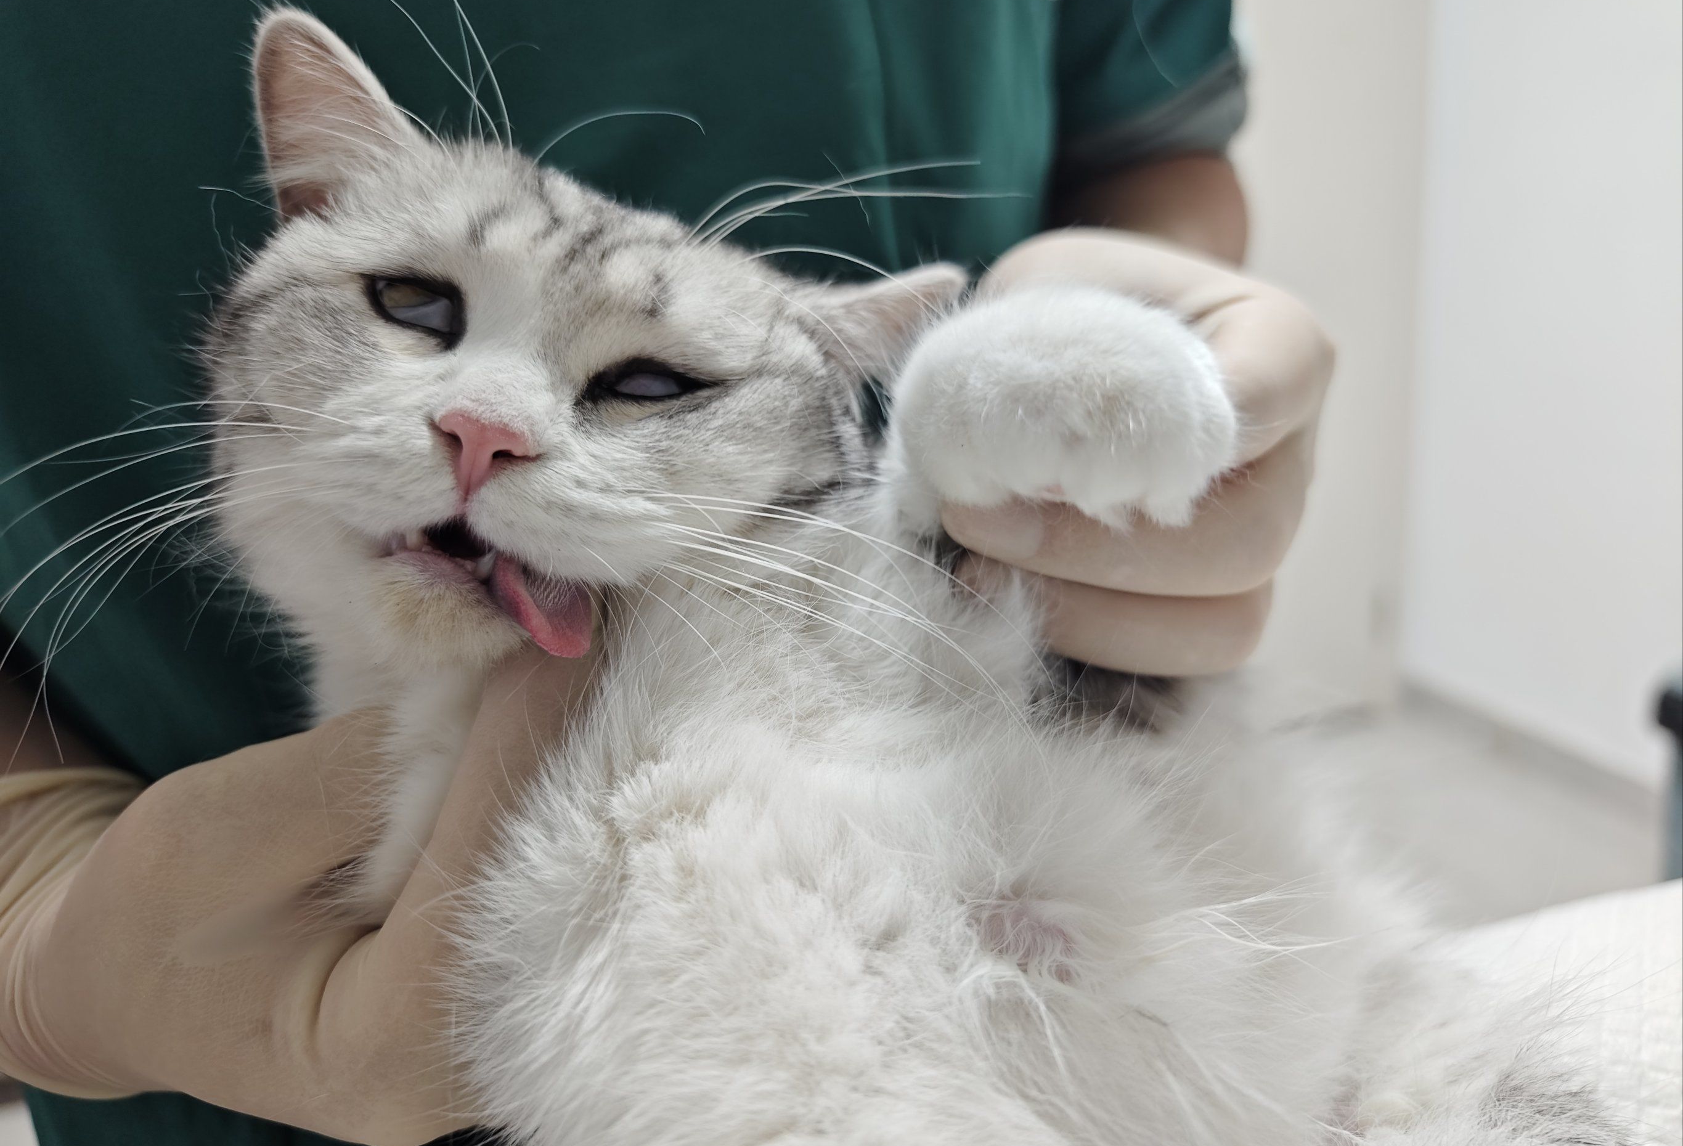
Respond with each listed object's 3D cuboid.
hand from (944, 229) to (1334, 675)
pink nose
[{"bbox_3d":[0.072,-0.030,0.272,0.096,0.108,0.105,1,7,14],"label":"hand"},{"bbox_3d":[-0.068,-0.022,0.212,0.019,0.016,0.012,18,-4,-7],"label":"pink nose"}]

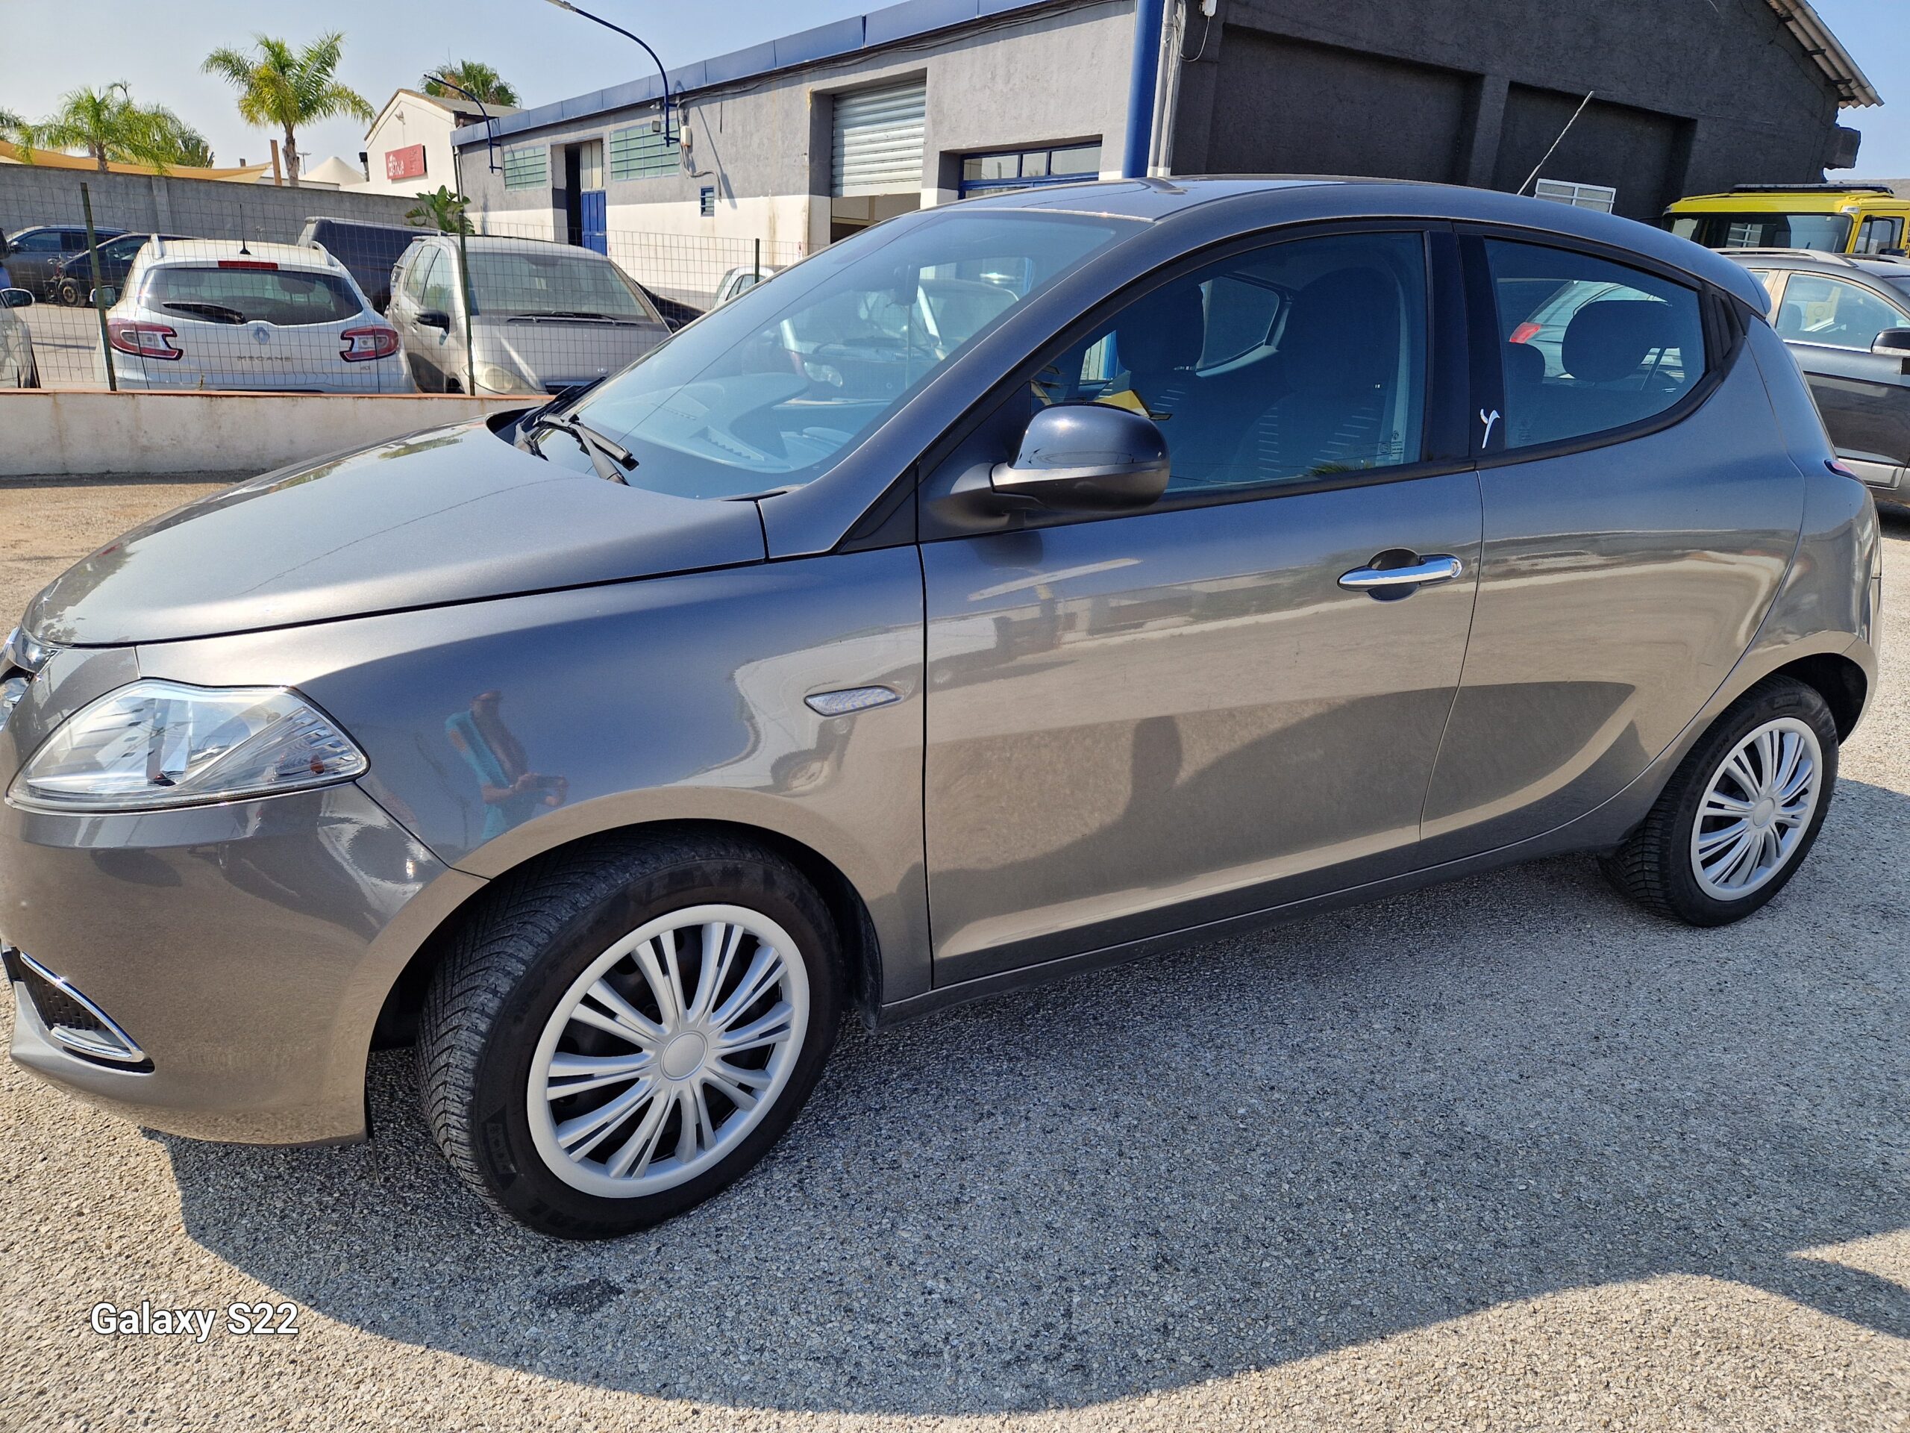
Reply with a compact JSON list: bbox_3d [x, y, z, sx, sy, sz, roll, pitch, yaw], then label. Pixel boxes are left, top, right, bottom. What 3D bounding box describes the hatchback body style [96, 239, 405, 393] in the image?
[{"bbox_3d":[-5.365,-2.840,9.721,1.820,1.500,4.500,-7,21,-28],"label":"hatchback body style"}]

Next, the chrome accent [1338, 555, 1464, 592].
[{"bbox_3d":[0.706,-0.226,2.013,0.255,0.045,0.045,-7,21,-26],"label":"chrome accent"}]

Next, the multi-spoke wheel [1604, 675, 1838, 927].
[{"bbox_3d":[1.716,0.179,2.849,0.585,0.585,0.190,-6,21,-27],"label":"multi-spoke wheel"}]

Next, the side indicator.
[{"bbox_3d":[-0.133,-0.019,1.654,0.132,0.036,0.022,-5,20,-21],"label":"side indicator"}]

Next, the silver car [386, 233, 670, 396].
[{"bbox_3d":[-3.332,-2.952,10.049,1.770,1.620,4.150,-8,22,-29],"label":"silver car"}]

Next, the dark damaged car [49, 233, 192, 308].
[{"bbox_3d":[-17.178,-9.552,27.291,3.900,1.470,1.700,-6,21,-24],"label":"dark damaged car"}]

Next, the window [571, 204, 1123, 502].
[{"bbox_3d":[-0.298,-0.679,2.279,0.930,0.120,1.270,-34,31,-14],"label":"window"}]

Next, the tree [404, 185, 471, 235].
[{"bbox_3d":[-9.295,-8.250,23.071,1.300,2.500,1.300,-5,20,-20],"label":"tree"}]

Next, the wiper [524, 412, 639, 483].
[{"bbox_3d":[-0.614,-0.455,2.117,0.130,0.070,0.660,-34,31,-14],"label":"wiper"}]

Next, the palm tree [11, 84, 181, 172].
[{"bbox_3d":[-26.332,-16.325,39.275,4.600,5.840,4.600,-6,21,-27],"label":"palm tree"}]

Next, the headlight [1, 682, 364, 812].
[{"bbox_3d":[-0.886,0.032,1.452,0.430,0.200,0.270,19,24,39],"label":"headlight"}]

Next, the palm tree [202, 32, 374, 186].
[{"bbox_3d":[-18.191,-15.085,34.992,4.400,6.800,4.400,-6,21,-25],"label":"palm tree"}]

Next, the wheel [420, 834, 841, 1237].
[{"bbox_3d":[-0.428,0.433,1.780,0.585,0.585,0.200,-14,25,-39],"label":"wheel"}]

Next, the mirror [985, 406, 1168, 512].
[{"bbox_3d":[0.152,-0.333,1.617,0.160,0.135,0.210,-6,21,-27],"label":"mirror"}]

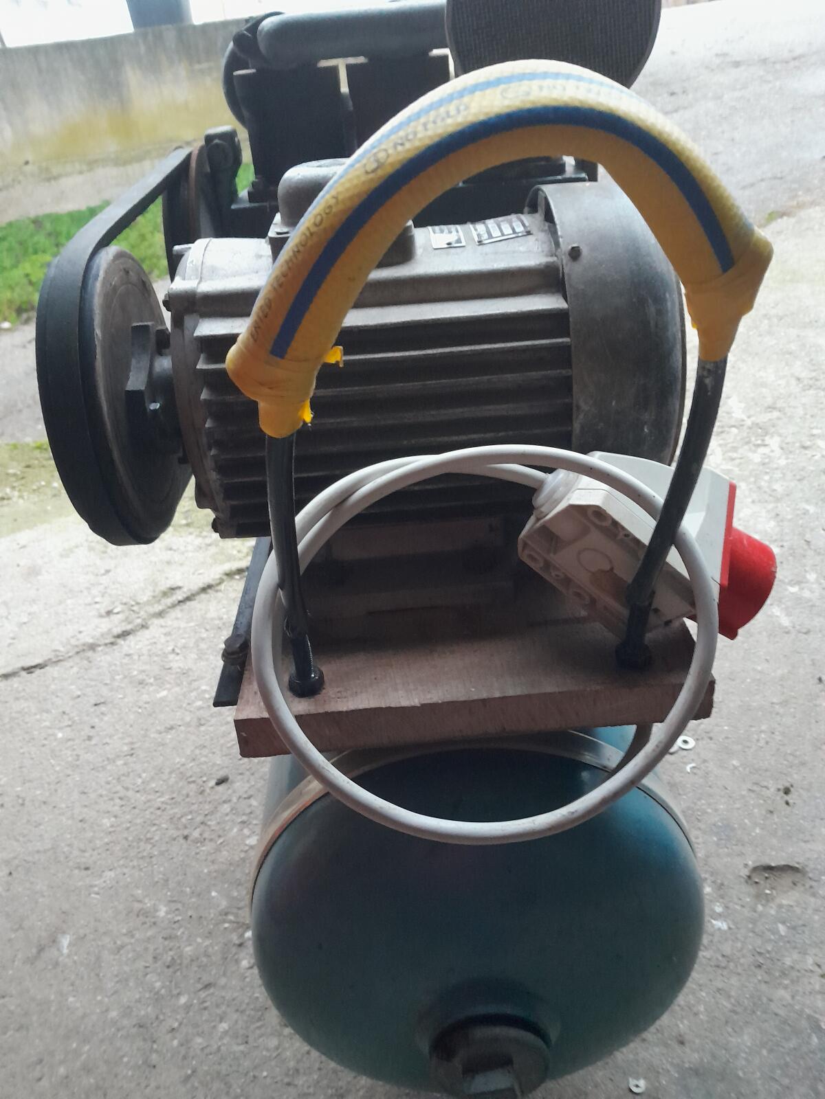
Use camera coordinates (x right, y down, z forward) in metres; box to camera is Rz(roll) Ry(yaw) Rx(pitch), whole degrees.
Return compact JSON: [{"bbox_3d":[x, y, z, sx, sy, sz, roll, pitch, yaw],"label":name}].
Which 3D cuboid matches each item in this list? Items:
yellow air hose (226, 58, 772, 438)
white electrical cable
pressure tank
[{"bbox_3d":[0.033,-0.117,0.335,0.229,0.140,0.040,-4,30,-1],"label":"yellow air hose"},{"bbox_3d":[0.037,0.044,0.429,0.245,0.065,0.210,-4,72,-1],"label":"white electrical cable"},{"bbox_3d":[0.026,0.088,0.758,0.290,0.290,0.740,-4,33,-1],"label":"pressure tank"}]

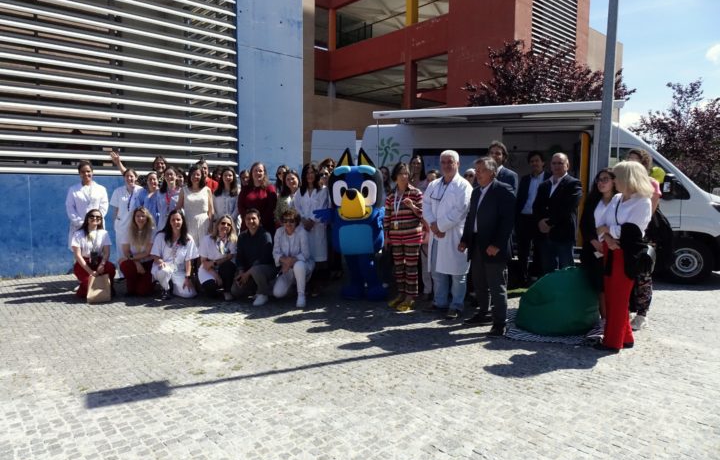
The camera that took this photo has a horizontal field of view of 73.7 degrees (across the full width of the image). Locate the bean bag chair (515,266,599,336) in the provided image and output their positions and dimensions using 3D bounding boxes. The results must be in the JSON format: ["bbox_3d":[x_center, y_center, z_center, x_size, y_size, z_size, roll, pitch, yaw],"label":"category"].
[{"bbox_3d":[2.027,0.667,4.901,0.850,0.570,0.880,-4,7,-45],"label":"bean bag chair"}]

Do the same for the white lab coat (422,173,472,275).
[{"bbox_3d":[0.941,-0.066,5.162,0.500,1.090,0.340,3,5,28],"label":"white lab coat"}]

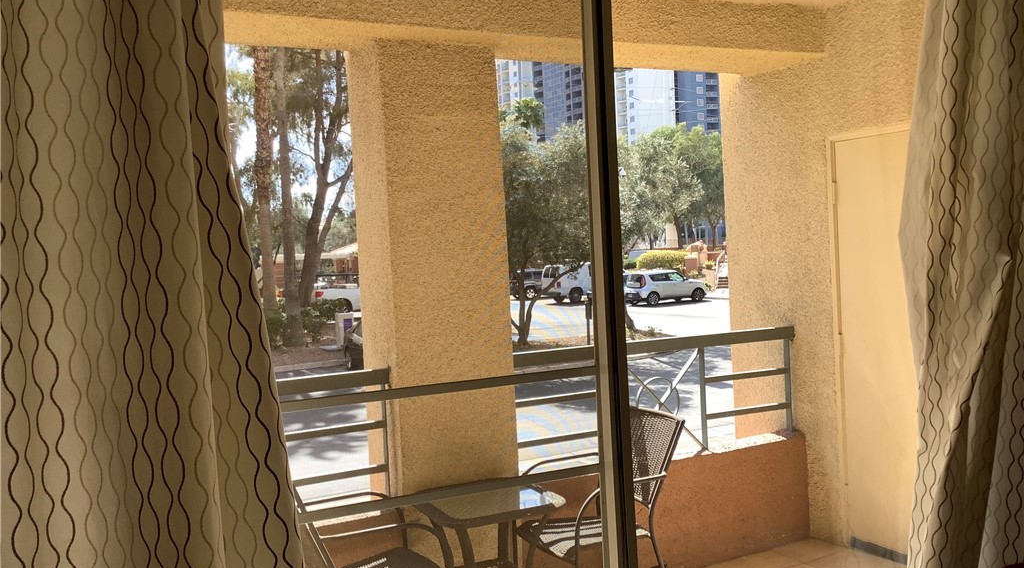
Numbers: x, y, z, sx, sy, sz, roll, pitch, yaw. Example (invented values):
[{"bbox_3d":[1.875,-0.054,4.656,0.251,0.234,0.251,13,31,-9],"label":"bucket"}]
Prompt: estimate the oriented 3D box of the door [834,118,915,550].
[{"bbox_3d":[1.803,0.289,4.117,0.050,1.936,0.783,-4,2,-27],"label":"door"}]

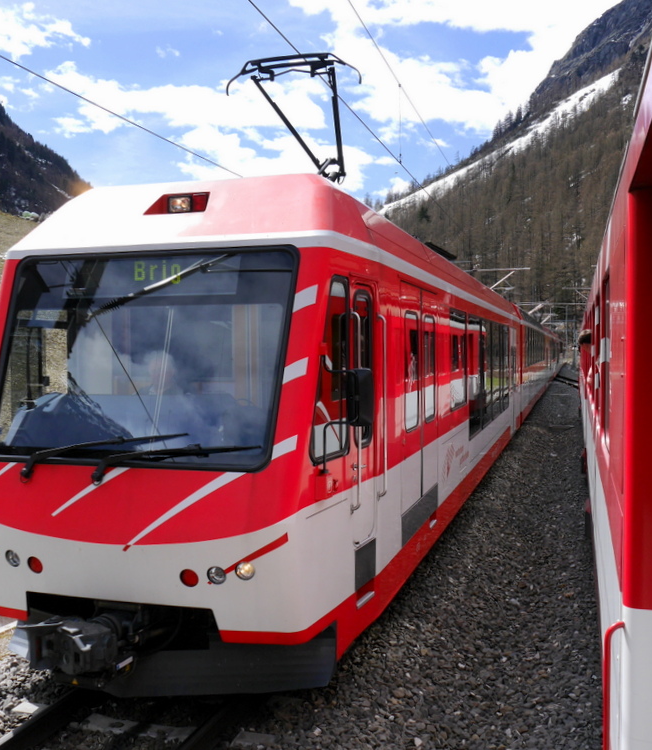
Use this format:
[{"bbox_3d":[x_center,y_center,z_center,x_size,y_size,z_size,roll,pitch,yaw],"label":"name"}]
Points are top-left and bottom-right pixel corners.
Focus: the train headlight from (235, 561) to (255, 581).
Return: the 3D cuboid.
[{"bbox_3d":[-0.449,1.098,4.543,0.108,0.108,0.060,0,2,12],"label":"train headlight"}]

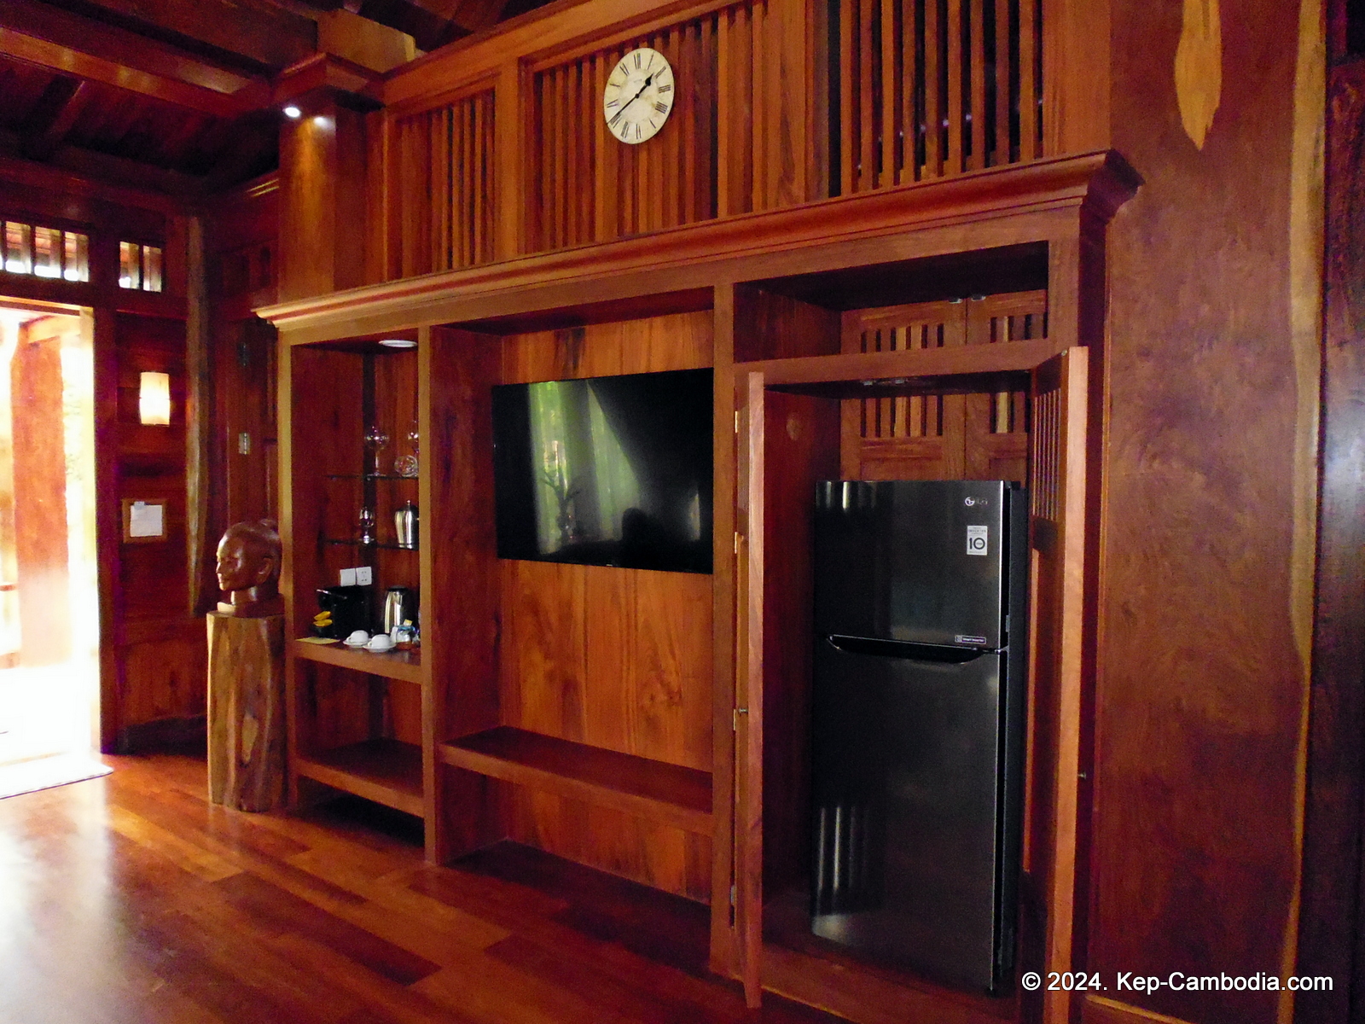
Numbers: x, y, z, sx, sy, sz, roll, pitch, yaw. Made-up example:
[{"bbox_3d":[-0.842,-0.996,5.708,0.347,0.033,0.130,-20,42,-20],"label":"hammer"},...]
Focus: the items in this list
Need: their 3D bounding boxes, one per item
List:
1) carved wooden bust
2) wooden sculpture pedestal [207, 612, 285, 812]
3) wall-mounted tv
[{"bbox_3d":[-2.049,0.258,4.463,0.270,0.437,0.305,2,3,36],"label":"carved wooden bust"},{"bbox_3d":[-2.075,0.926,4.510,0.320,0.901,0.310,2,3,36],"label":"wooden sculpture pedestal"},{"bbox_3d":[-0.250,-0.148,3.545,1.235,0.710,0.060,2,3,36],"label":"wall-mounted tv"}]

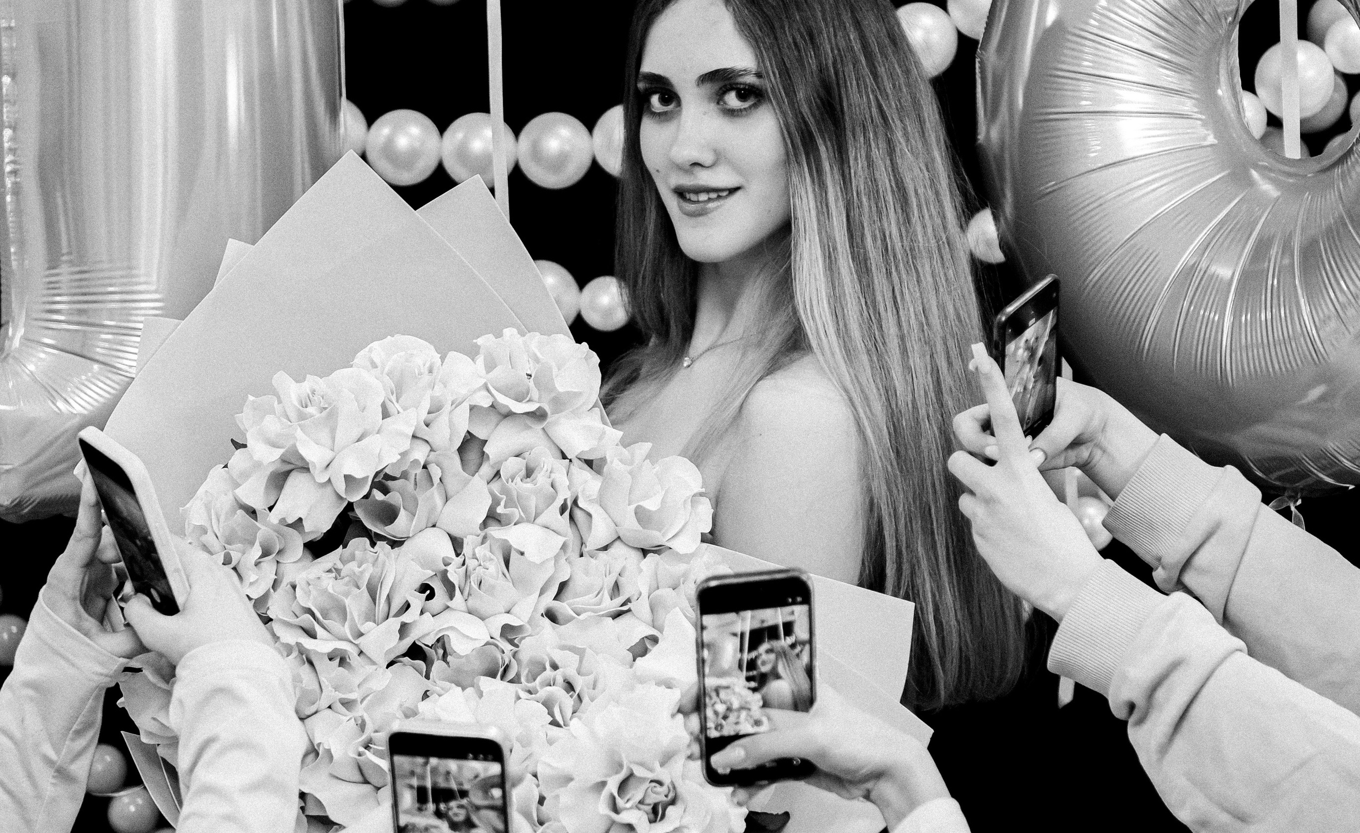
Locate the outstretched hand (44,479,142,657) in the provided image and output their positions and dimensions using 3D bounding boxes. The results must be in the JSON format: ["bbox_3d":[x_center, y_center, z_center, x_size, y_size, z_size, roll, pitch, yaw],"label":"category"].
[{"bbox_3d":[-0.386,0.099,2.330,0.075,0.135,0.085,10,-7,-30],"label":"outstretched hand"}]

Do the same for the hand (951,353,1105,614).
[{"bbox_3d":[0.216,0.044,2.270,0.075,0.180,0.080,-25,-8,28],"label":"hand"}]

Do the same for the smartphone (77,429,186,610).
[{"bbox_3d":[-0.357,0.082,2.310,0.011,0.147,0.073,-30,33,-25],"label":"smartphone"}]

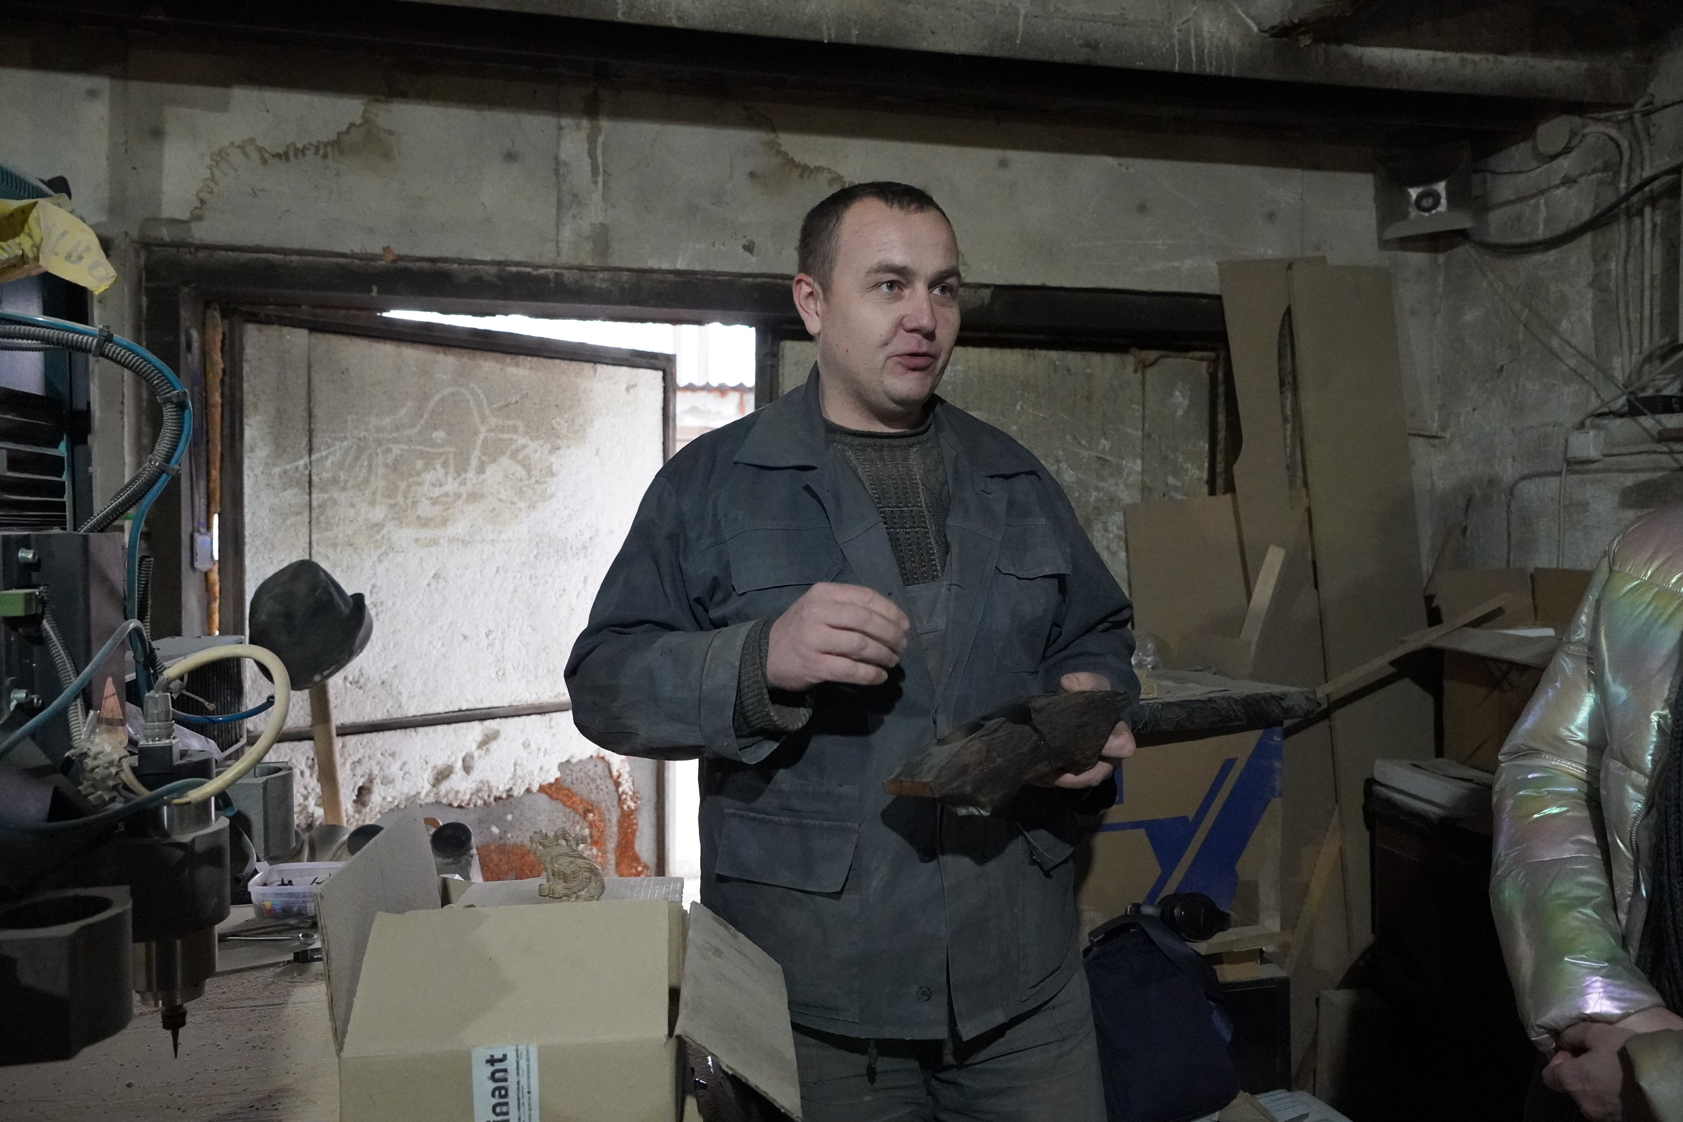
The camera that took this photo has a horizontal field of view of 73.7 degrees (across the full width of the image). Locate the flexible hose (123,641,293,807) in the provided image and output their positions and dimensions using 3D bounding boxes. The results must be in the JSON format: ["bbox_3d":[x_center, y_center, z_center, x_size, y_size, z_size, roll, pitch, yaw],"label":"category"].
[{"bbox_3d":[-0.530,0.136,0.940,0.135,0.128,0.080,0,1,-14],"label":"flexible hose"}]

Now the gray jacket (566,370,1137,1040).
[{"bbox_3d":[0.015,0.140,1.220,0.620,0.720,0.420,0,1,-19],"label":"gray jacket"}]

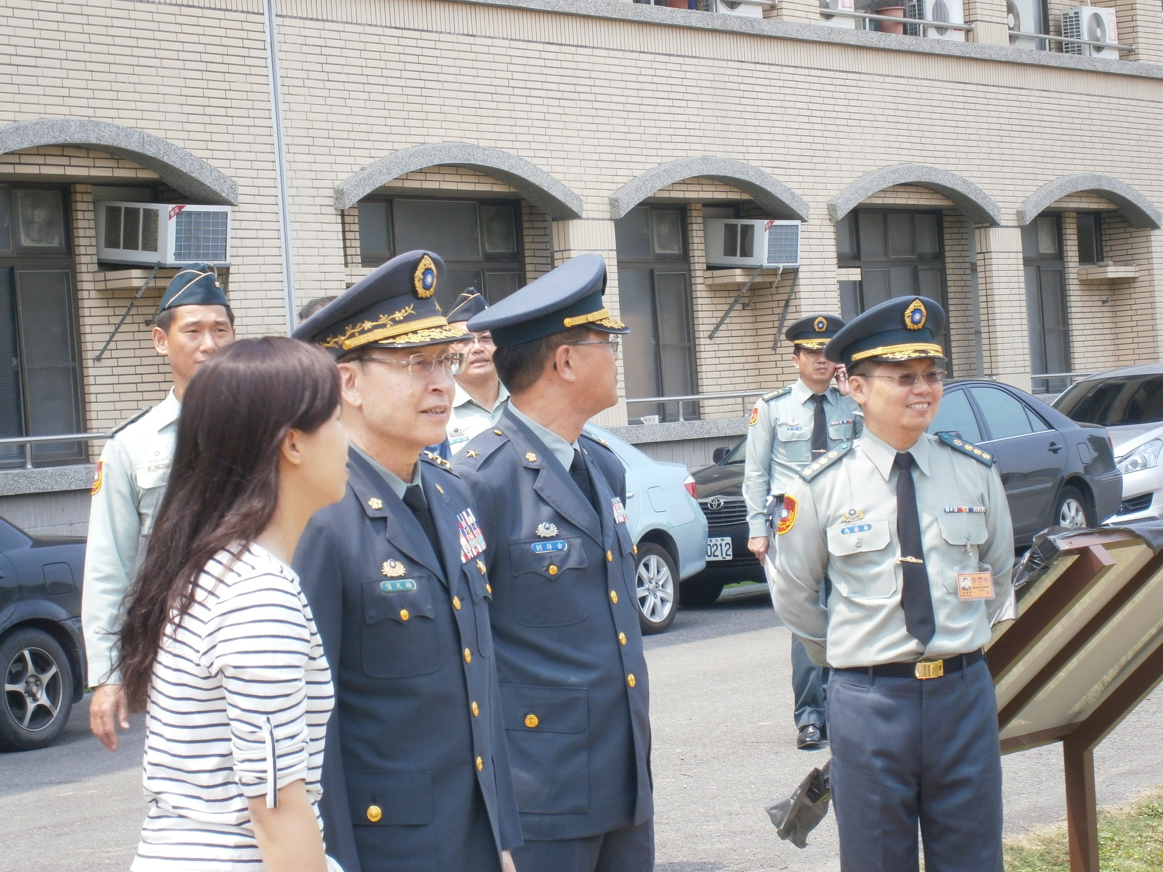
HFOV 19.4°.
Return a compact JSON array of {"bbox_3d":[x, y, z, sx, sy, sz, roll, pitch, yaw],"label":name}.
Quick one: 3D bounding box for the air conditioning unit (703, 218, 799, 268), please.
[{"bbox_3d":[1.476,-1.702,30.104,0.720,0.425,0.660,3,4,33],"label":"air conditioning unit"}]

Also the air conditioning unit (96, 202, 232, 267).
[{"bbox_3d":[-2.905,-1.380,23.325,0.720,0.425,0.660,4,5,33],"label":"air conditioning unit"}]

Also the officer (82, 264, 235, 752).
[{"bbox_3d":[-0.872,0.530,7.800,0.530,1.820,0.330,-4,0,-18],"label":"officer"}]

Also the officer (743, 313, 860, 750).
[{"bbox_3d":[0.961,0.394,14.150,0.550,1.800,0.400,-4,0,-9],"label":"officer"}]

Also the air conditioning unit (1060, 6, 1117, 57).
[{"bbox_3d":[5.434,-4.261,36.336,0.270,0.580,0.830,-4,0,33],"label":"air conditioning unit"}]

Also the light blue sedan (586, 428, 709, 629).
[{"bbox_3d":[-0.924,0.651,21.436,1.700,1.460,4.300,-4,0,33],"label":"light blue sedan"}]

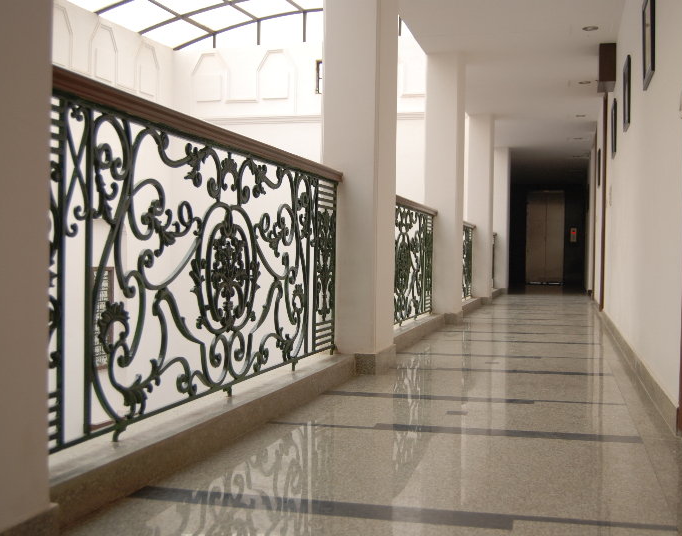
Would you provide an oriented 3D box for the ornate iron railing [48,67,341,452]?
[{"bbox_3d":[-0.382,-0.012,3.213,0.102,0.942,2.910,1,1,14],"label":"ornate iron railing"}]

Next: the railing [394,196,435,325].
[{"bbox_3d":[0.494,-0.041,6.627,0.102,0.948,2.880,1,1,14],"label":"railing"}]

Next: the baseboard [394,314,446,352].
[{"bbox_3d":[0.517,0.484,6.594,0.201,0.102,2.820,1,1,14],"label":"baseboard"}]

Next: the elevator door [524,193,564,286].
[{"bbox_3d":[5.130,-0.741,21.784,0.918,2.298,0.120,1,1,14],"label":"elevator door"}]

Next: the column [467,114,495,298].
[{"bbox_3d":[1.908,-0.781,11.709,0.279,2.436,0.480,1,1,14],"label":"column"}]

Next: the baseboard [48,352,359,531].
[{"bbox_3d":[-0.363,0.511,3.165,0.189,0.102,2.820,1,1,14],"label":"baseboard"}]

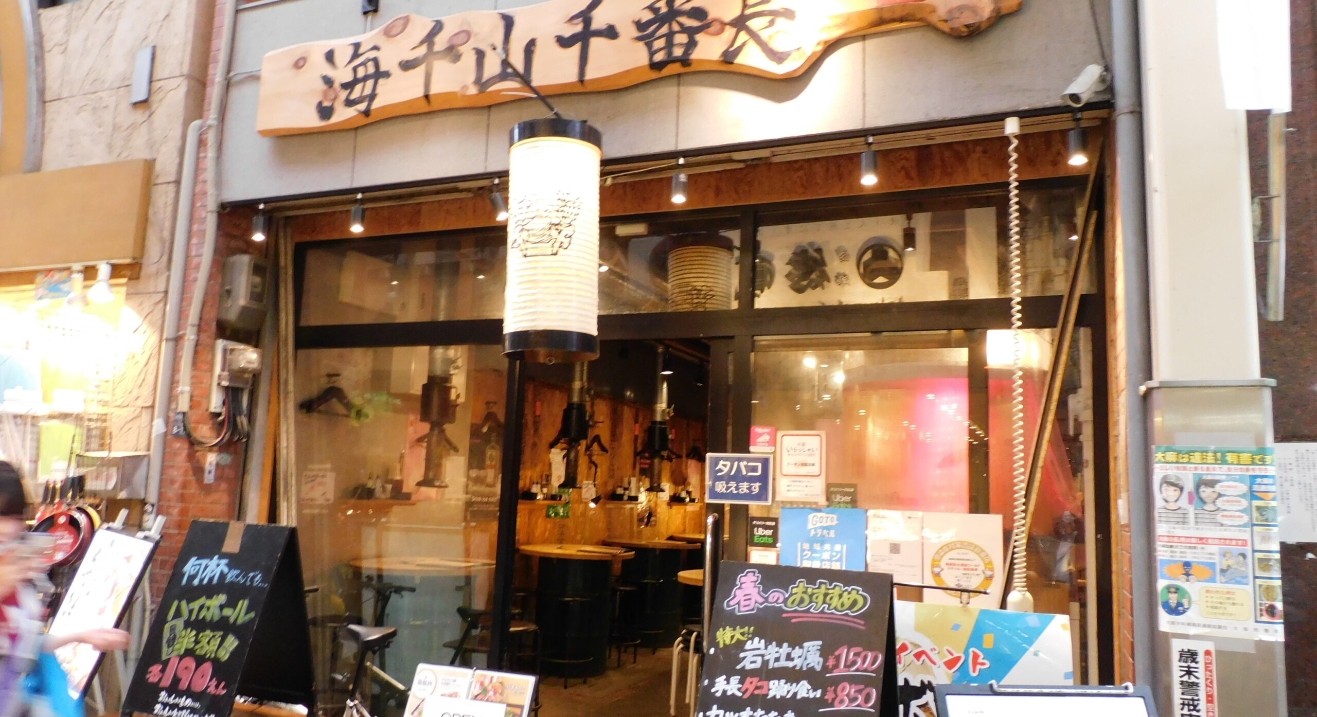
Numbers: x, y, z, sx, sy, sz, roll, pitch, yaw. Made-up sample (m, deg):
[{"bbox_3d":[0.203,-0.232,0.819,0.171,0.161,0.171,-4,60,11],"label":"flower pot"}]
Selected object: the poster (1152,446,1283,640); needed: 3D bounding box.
[{"bbox_3d":[1.550,0.505,2.536,0.300,0.515,0.030,-2,-9,28],"label":"poster"}]

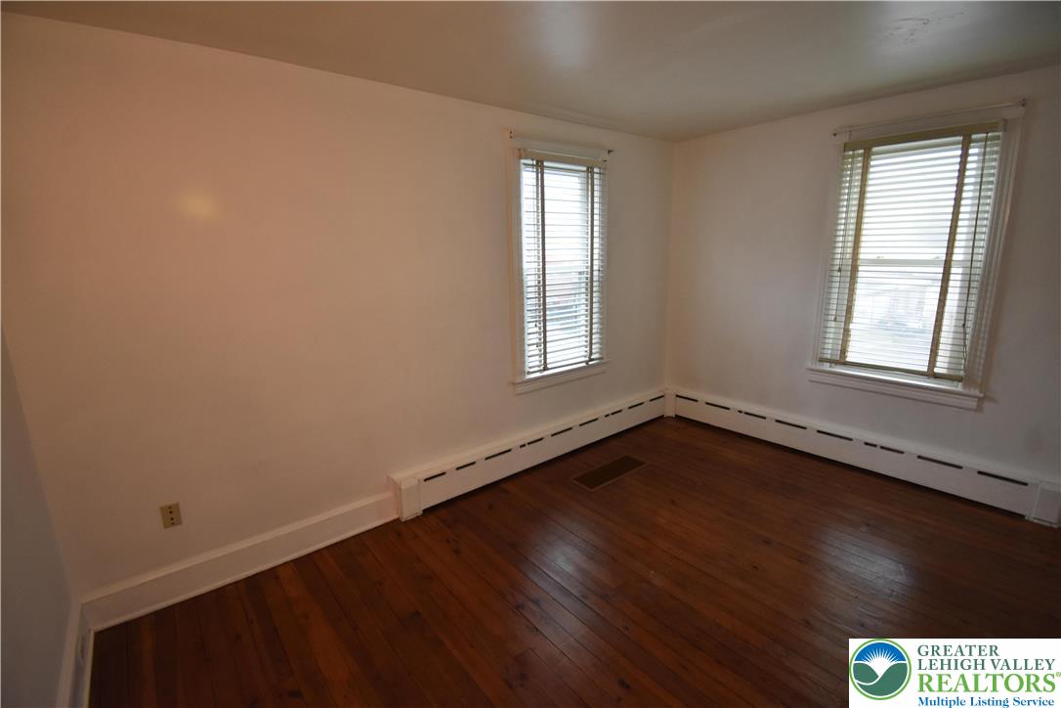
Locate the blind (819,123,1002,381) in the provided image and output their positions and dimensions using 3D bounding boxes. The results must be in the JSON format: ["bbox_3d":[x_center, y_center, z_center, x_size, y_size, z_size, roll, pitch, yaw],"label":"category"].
[{"bbox_3d":[2.442,-0.628,2.929,0.060,1.536,0.776,-12,16,-39],"label":"blind"}]

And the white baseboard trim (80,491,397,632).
[{"bbox_3d":[-1.423,1.063,2.394,1.420,0.184,0.026,-11,16,-36],"label":"white baseboard trim"}]

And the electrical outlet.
[{"bbox_3d":[-1.717,0.776,2.114,0.068,0.113,0.008,-11,16,-36],"label":"electrical outlet"}]

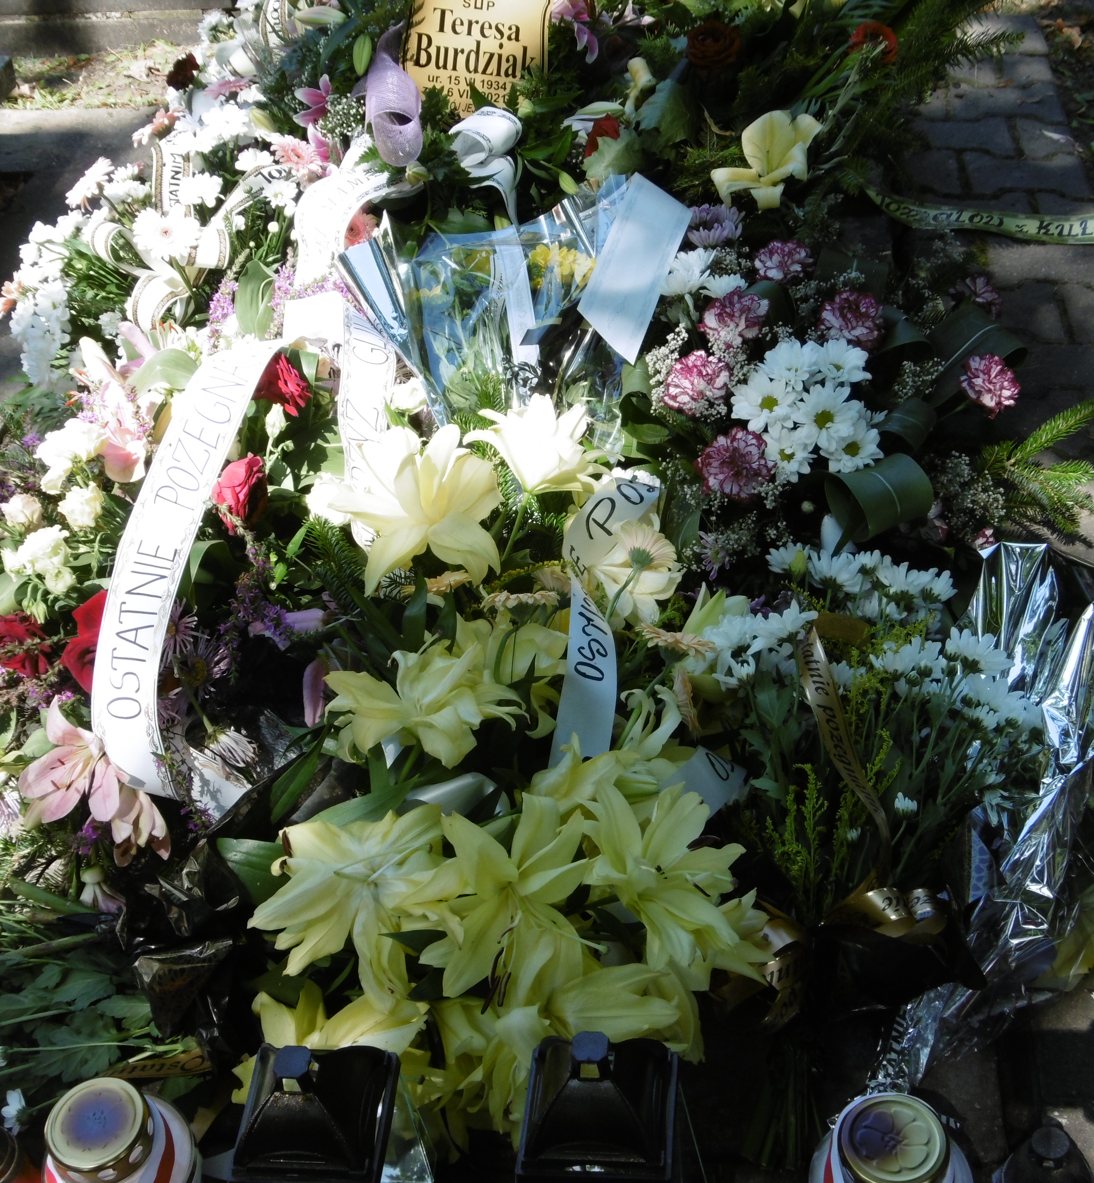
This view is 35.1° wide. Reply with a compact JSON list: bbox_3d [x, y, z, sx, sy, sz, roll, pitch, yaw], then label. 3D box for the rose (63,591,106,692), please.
[{"bbox_3d":[-0.415,0.046,1.590,0.078,0.065,0.088,0,60,13],"label":"rose"}]

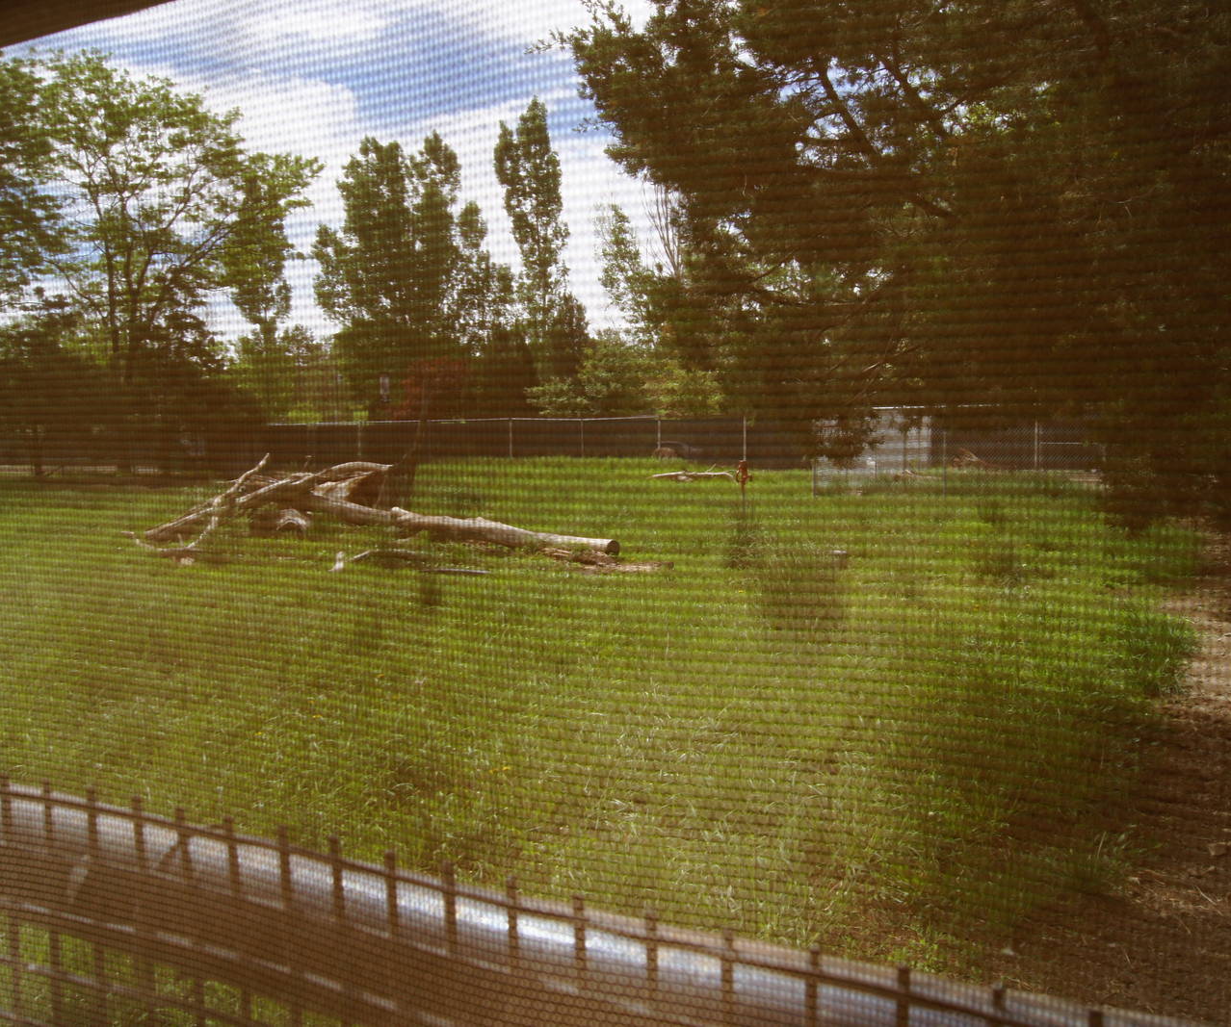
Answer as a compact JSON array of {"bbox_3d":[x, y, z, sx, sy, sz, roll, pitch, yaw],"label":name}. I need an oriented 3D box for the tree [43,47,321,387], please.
[{"bbox_3d":[-14.054,-7.610,37.600,8.400,12.800,8.000,-1,4,0],"label":"tree"}]

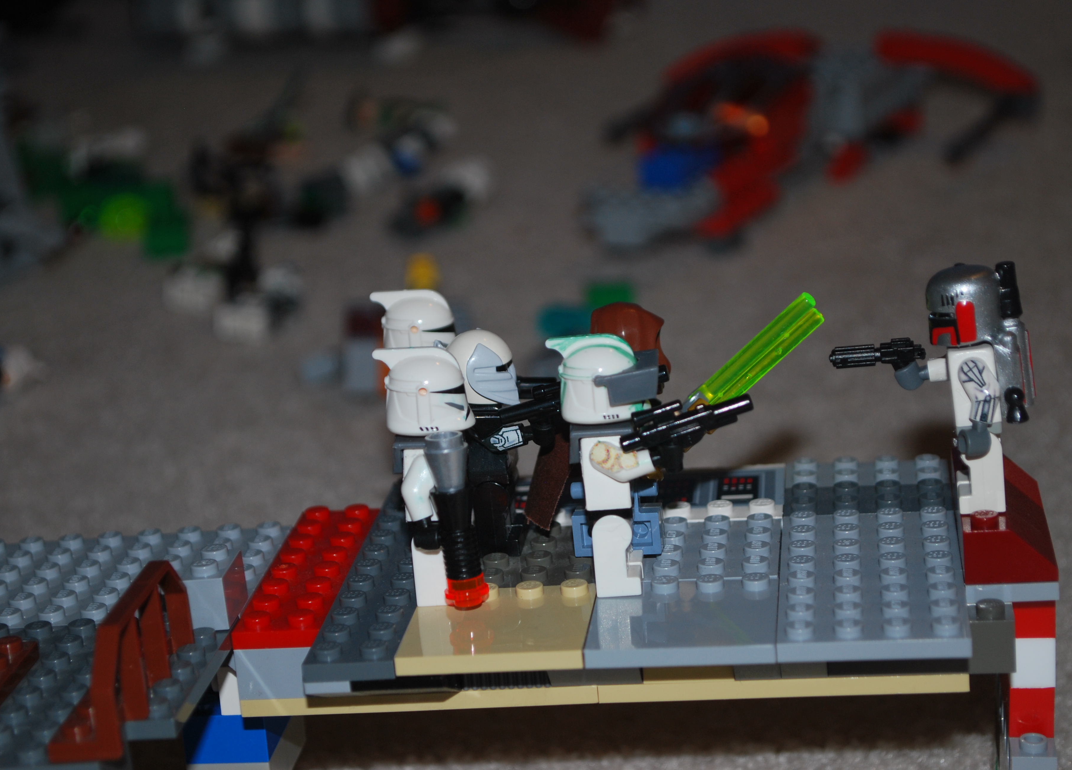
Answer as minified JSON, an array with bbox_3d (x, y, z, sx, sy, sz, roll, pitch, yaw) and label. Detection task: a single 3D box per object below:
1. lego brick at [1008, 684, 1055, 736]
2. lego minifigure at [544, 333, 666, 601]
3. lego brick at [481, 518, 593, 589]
[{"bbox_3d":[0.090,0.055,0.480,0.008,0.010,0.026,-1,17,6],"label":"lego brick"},{"bbox_3d":[0.013,0.013,0.460,0.019,0.046,0.023,-2,16,7],"label":"lego minifigure"},{"bbox_3d":[-0.003,0.033,0.484,0.032,0.005,0.032,-2,16,7],"label":"lego brick"}]

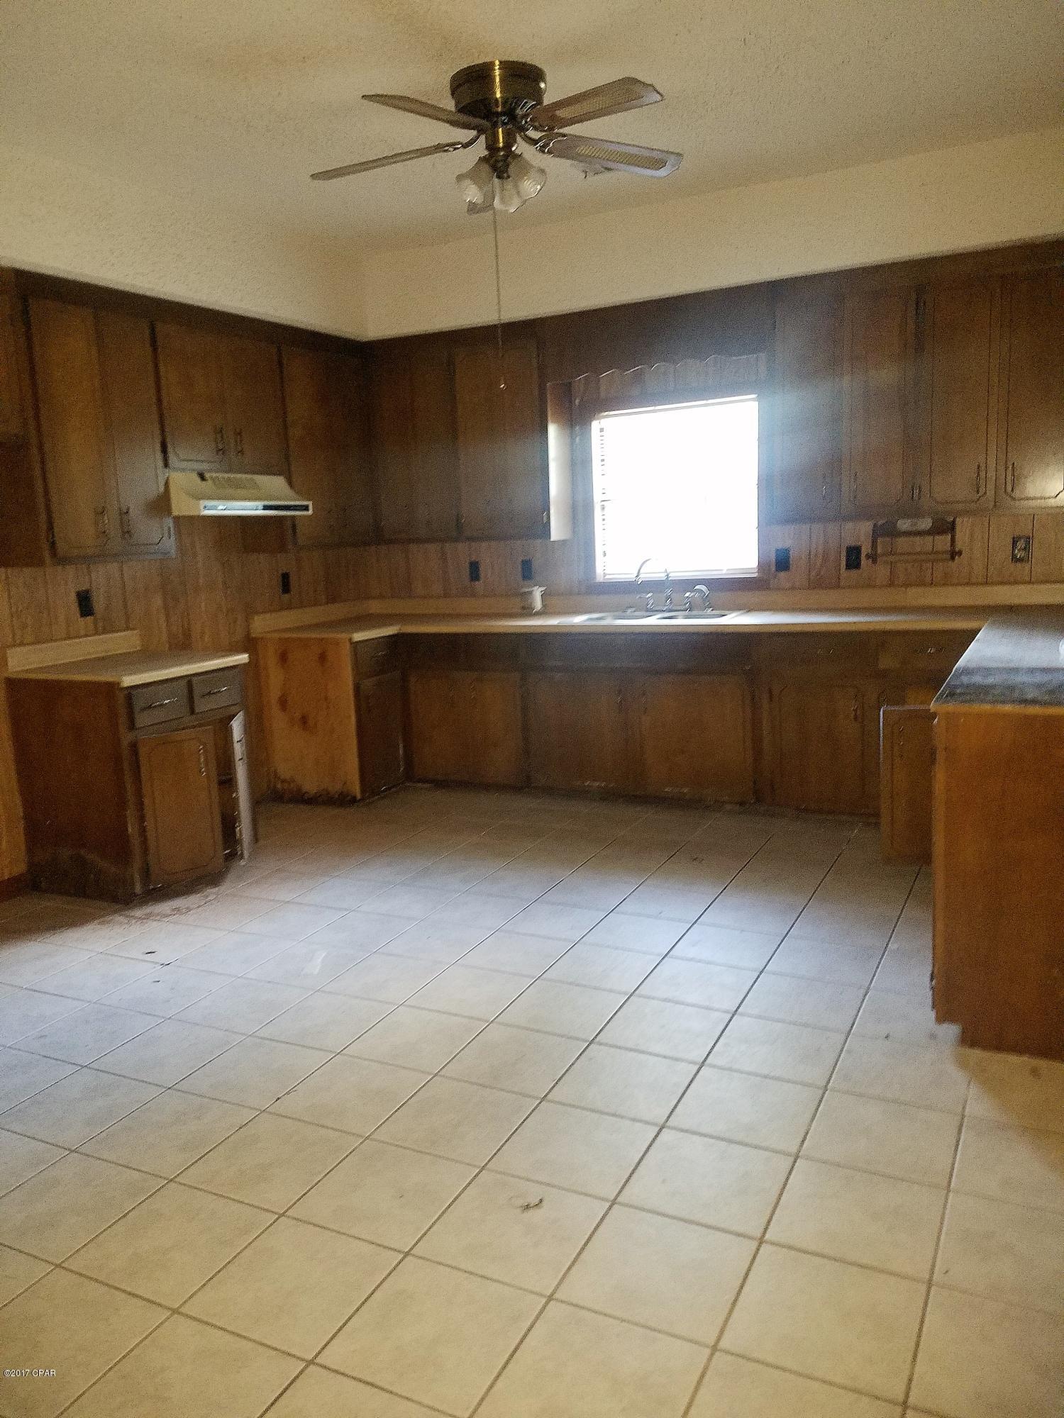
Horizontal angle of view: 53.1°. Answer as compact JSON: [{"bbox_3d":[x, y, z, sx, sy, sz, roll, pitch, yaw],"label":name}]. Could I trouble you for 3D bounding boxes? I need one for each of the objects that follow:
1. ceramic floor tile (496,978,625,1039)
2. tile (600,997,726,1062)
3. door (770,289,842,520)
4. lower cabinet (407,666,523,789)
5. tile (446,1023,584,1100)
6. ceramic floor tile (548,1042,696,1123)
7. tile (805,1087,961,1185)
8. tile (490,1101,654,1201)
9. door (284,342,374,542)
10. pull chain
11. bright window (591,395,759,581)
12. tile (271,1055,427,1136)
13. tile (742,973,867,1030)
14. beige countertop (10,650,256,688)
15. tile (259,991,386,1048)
[{"bbox_3d":[0.096,0.888,3.107,0.305,0.010,0.305,2,11,26],"label":"ceramic floor tile"},{"bbox_3d":[0.374,0.898,2.968,0.305,0.010,0.305,2,11,26],"label":"tile"},{"bbox_3d":[1.315,-1.442,5.112,0.338,1.045,0.022,2,11,26],"label":"door"},{"bbox_3d":[-0.246,0.056,5.977,0.706,0.609,0.500,3,11,28],"label":"lower cabinet"},{"bbox_3d":[-0.042,0.936,2.844,0.306,0.010,0.304,2,11,26],"label":"tile"},{"bbox_3d":[0.238,0.948,2.695,0.302,0.010,0.302,2,11,26],"label":"ceramic floor tile"},{"bbox_3d":[0.795,0.970,2.413,0.306,0.010,0.304,2,11,26],"label":"tile"},{"bbox_3d":[0.102,0.999,2.423,0.302,0.010,0.302,2,11,26],"label":"tile"},{"bbox_3d":[-1.080,-1.381,5.744,0.022,0.984,0.707,2,10,26],"label":"door"},{"bbox_3d":[-0.110,-1.397,3.593,0.012,0.629,0.012,3,11,28],"label":"pull chain"},{"bbox_3d":[0.749,-1.155,5.707,0.930,0.920,0.090,2,11,26],"label":"bright window"},{"bbox_3d":[-0.455,0.977,2.693,0.303,0.010,0.303,2,10,26],"label":"tile"},{"bbox_3d":[0.789,0.858,3.100,0.305,0.010,0.305,2,11,26],"label":"tile"},{"bbox_3d":[-1.693,-0.169,4.522,0.650,0.040,0.700,2,11,26],"label":"beige countertop"},{"bbox_3d":[-0.597,0.916,3.115,0.306,0.010,0.304,2,11,26],"label":"tile"}]

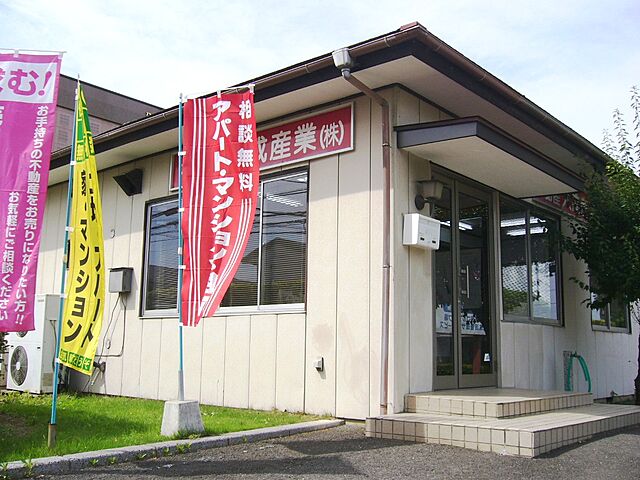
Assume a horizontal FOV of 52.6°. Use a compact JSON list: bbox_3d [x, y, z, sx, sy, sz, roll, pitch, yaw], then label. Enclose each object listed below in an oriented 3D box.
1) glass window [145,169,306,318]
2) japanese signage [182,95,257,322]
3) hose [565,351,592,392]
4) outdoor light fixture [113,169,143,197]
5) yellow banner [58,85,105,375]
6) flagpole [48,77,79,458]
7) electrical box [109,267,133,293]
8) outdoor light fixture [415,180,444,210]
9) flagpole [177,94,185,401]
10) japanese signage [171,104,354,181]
[{"bbox_3d":[-1.142,0.118,7.091,2.709,1.440,0.100,-7,-12,40],"label":"glass window"},{"bbox_3d":[-0.763,-0.245,4.905,0.600,1.800,0.180,-6,-11,38],"label":"japanese signage"},{"bbox_3d":[3.243,1.681,8.086,0.300,0.560,0.240,-7,-12,40],"label":"hose"},{"bbox_3d":[-2.418,-0.734,8.207,0.260,0.320,0.200,-7,-12,40],"label":"outdoor light fixture"},{"bbox_3d":[-1.442,-0.090,3.913,0.170,1.740,0.520,7,-11,-35],"label":"yellow banner"},{"bbox_3d":[-1.674,0.091,4.265,0.042,2.470,0.042,-7,-12,40],"label":"flagpole"},{"bbox_3d":[-2.600,0.522,8.440,0.300,0.300,0.160,-7,-12,40],"label":"electrical box"},{"bbox_3d":[1.050,-0.437,6.212,0.210,0.260,0.150,-7,-12,40],"label":"outdoor light fixture"},{"bbox_3d":[-1.058,0.015,4.945,0.036,2.400,0.036,-9,-12,39],"label":"flagpole"},{"bbox_3d":[-0.697,-0.913,6.833,2.721,0.457,0.080,-7,-12,40],"label":"japanese signage"}]

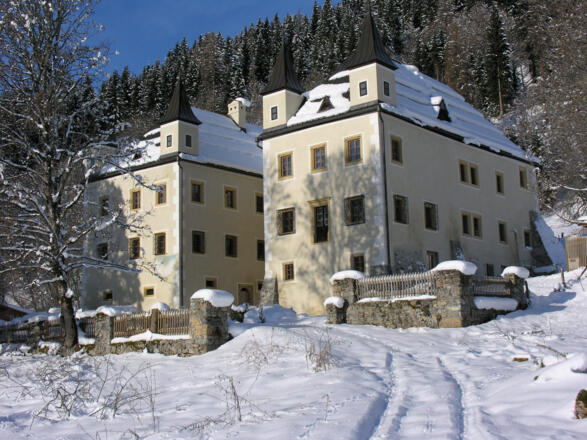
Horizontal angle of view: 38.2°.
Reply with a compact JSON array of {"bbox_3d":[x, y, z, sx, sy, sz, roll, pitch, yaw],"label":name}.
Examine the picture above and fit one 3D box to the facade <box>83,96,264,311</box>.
[{"bbox_3d":[-5.423,-0.623,66.294,10.058,16.685,18.988,-9,-11,39],"label":"facade"}]

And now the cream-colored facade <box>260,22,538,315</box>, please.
[{"bbox_3d":[7.892,-2.036,56.721,9.306,17.390,19.740,-9,-12,41],"label":"cream-colored facade"}]

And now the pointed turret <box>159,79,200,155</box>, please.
[{"bbox_3d":[-7.842,-7.011,58.159,2.012,5.875,2.012,-9,-11,39],"label":"pointed turret"}]

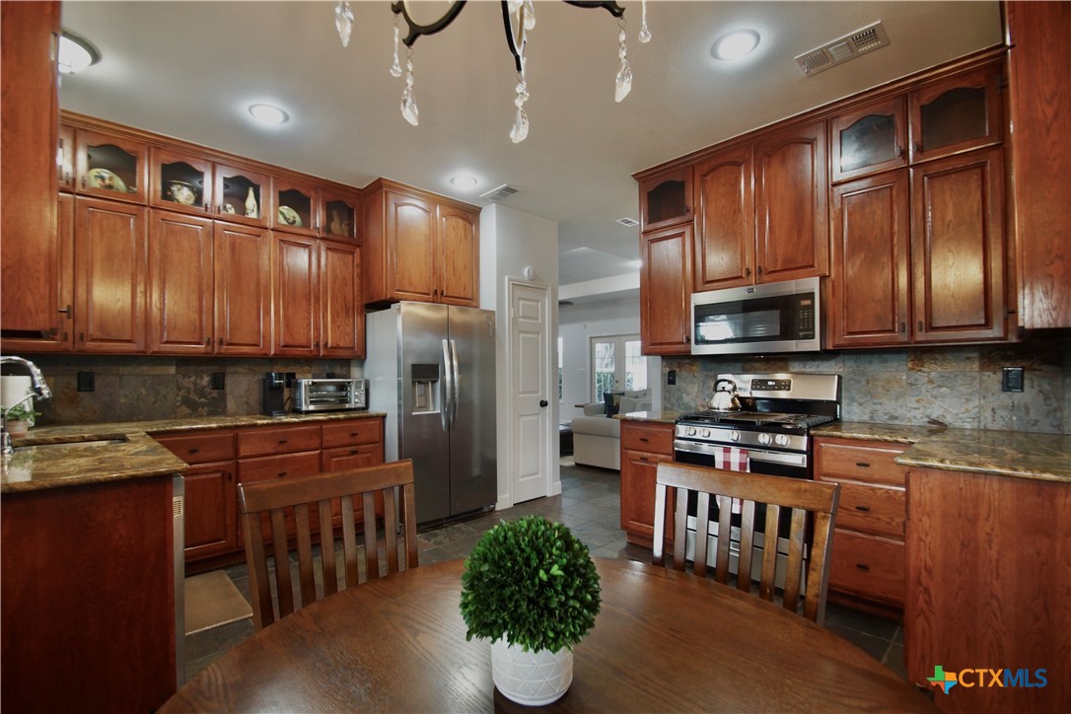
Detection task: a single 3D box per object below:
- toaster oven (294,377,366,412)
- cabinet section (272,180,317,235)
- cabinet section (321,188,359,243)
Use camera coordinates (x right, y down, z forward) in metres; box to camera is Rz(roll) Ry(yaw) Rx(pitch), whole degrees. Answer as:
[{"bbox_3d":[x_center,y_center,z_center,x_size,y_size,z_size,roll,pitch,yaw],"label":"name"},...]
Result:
[{"bbox_3d":[-1.670,0.315,3.599,0.475,0.268,0.340,0,-1,-44],"label":"toaster oven"},{"bbox_3d":[-1.893,-1.113,3.436,0.325,0.405,0.350,0,-1,-44],"label":"cabinet section"},{"bbox_3d":[-1.647,-1.103,3.643,0.322,0.382,0.330,0,-1,-44],"label":"cabinet section"}]

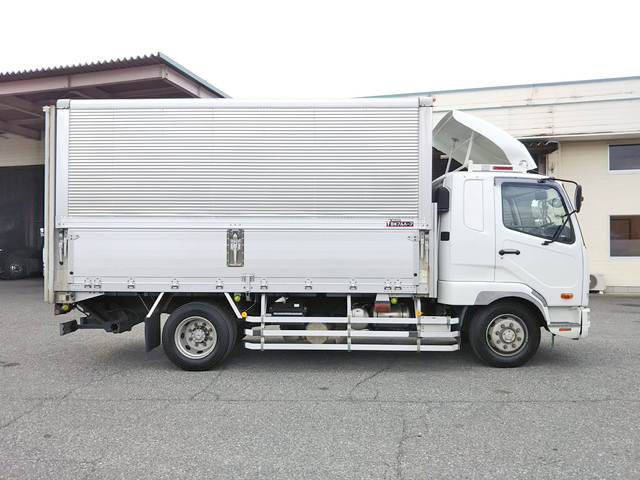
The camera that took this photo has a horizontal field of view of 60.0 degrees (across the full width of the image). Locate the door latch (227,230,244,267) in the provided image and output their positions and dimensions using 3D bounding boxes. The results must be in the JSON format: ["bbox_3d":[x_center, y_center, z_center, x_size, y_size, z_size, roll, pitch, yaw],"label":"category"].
[{"bbox_3d":[-1.020,0.096,6.690,0.210,0.455,0.060,0,-1,2],"label":"door latch"}]

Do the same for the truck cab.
[{"bbox_3d":[2.400,-0.020,7.800,1.970,3.100,2.250,0,-1,2],"label":"truck cab"}]

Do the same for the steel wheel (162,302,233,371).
[{"bbox_3d":[-1.507,1.197,6.880,0.830,0.830,0.270,0,-1,2],"label":"steel wheel"}]

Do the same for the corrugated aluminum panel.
[{"bbox_3d":[-0.927,-0.979,6.690,4.240,1.400,0.060,0,-1,2],"label":"corrugated aluminum panel"}]

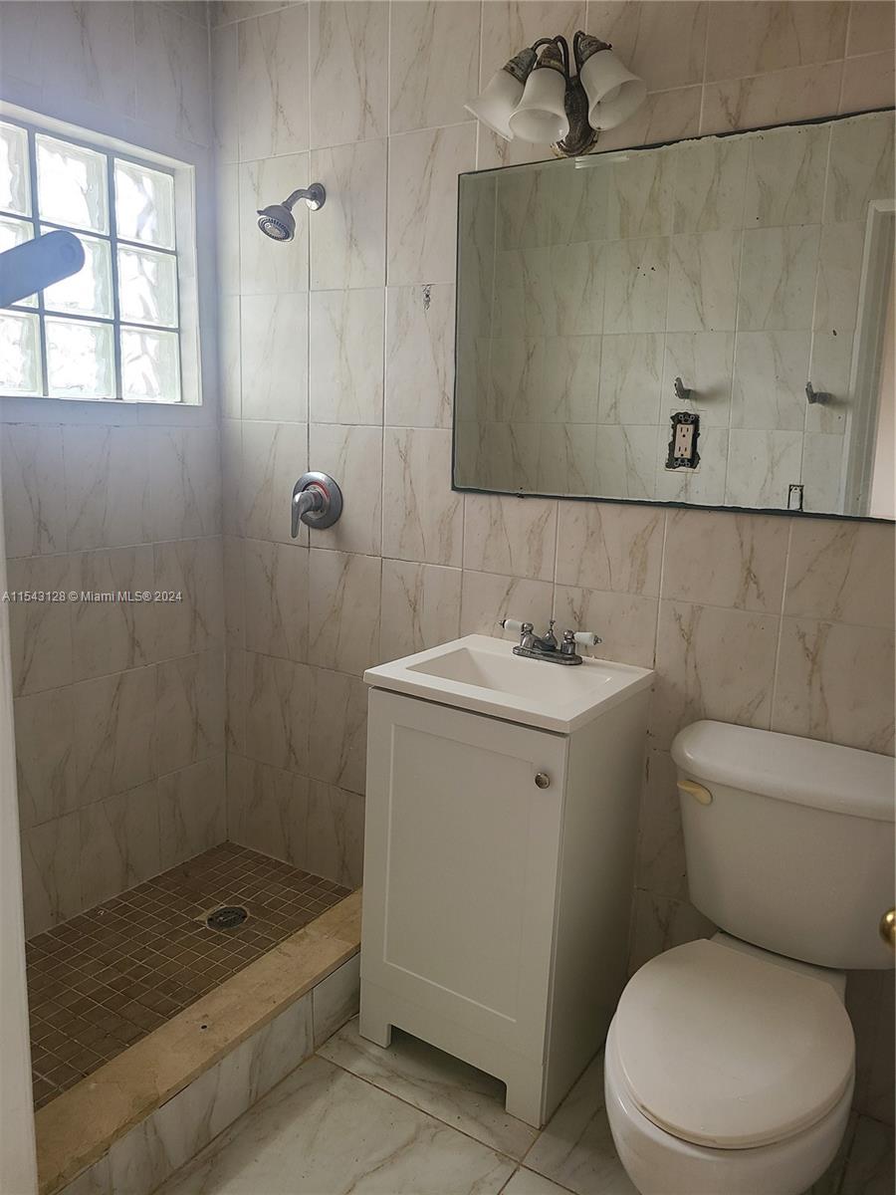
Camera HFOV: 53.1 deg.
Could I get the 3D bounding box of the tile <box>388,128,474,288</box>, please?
[{"bbox_3d":[-0.038,-0.904,2.080,0.248,0.333,0.010,9,14,33],"label":"tile"}]

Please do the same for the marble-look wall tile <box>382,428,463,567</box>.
[{"bbox_3d":[-0.059,-0.248,2.212,0.248,0.333,0.010,9,14,33],"label":"marble-look wall tile"}]

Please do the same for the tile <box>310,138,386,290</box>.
[{"bbox_3d":[-0.243,-0.934,2.208,0.247,0.331,0.012,9,13,33],"label":"tile"}]

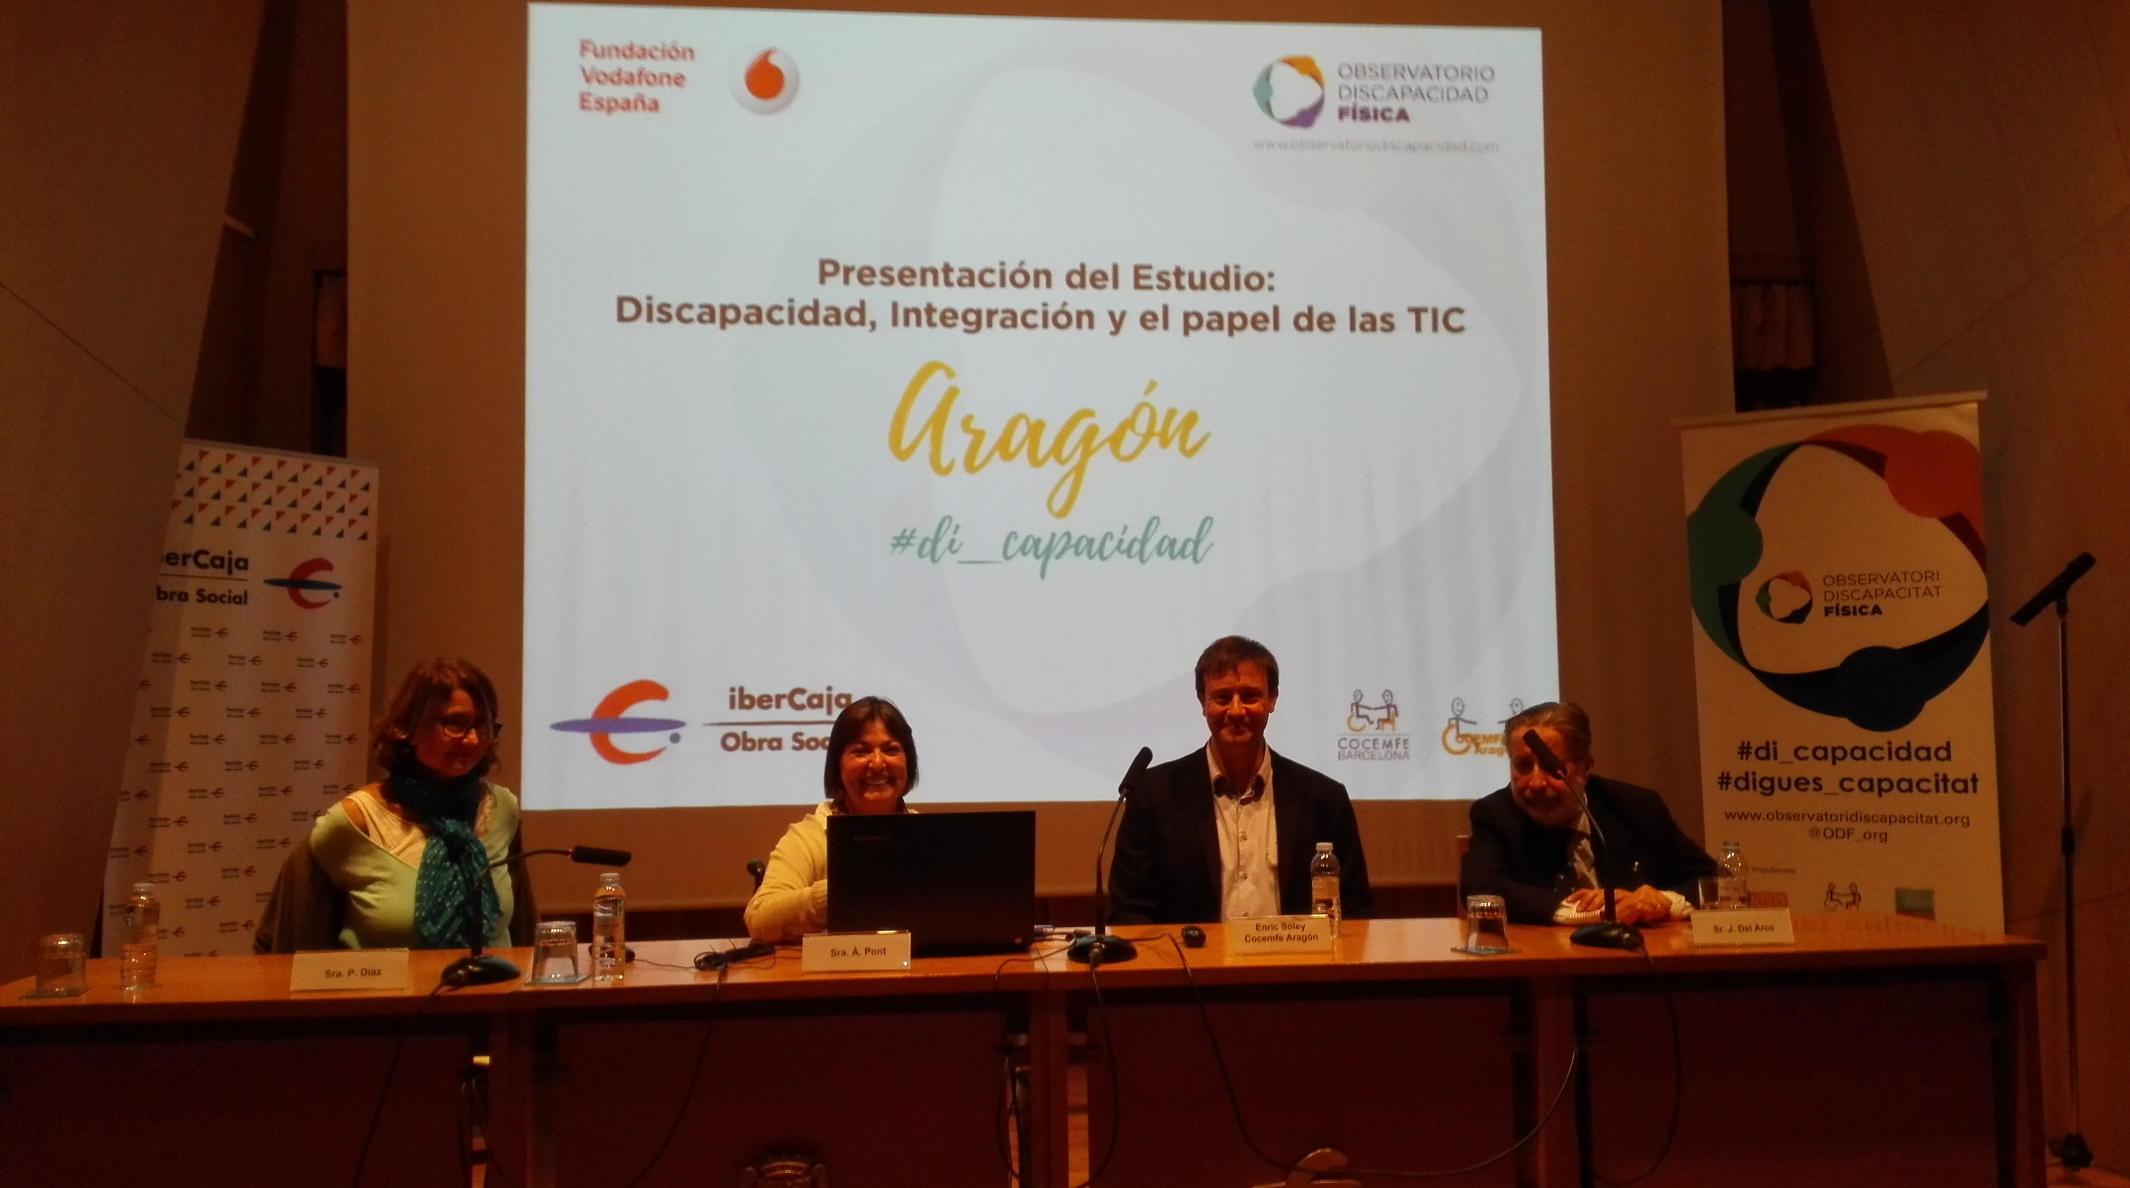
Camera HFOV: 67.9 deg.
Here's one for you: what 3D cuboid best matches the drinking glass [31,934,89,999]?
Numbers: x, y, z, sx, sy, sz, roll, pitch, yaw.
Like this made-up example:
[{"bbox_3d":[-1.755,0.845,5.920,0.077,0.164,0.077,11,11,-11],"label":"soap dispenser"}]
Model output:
[{"bbox_3d":[-1.822,0.675,2.872,0.079,0.094,0.079,-1,-3,0],"label":"drinking glass"}]

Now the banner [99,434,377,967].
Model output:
[{"bbox_3d":[-2.551,0.548,4.923,0.170,2.070,0.860,-3,-6,32],"label":"banner"}]

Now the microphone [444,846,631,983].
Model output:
[{"bbox_3d":[-0.986,0.595,2.971,0.358,0.239,0.160,0,-3,-12],"label":"microphone"}]

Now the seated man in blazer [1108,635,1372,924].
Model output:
[{"bbox_3d":[0.394,0.768,3.386,0.580,1.361,0.780,-1,-3,0],"label":"seated man in blazer"}]

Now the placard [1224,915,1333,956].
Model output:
[{"bbox_3d":[0.407,0.644,3.021,0.200,0.074,0.060,0,-5,-8],"label":"placard"}]

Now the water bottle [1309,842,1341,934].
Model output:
[{"bbox_3d":[0.529,0.601,3.215,0.062,0.190,0.062,0,-5,-8],"label":"water bottle"}]

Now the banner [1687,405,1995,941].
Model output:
[{"bbox_3d":[2.478,0.451,5.042,0.870,2.077,0.200,-3,-3,31],"label":"banner"}]

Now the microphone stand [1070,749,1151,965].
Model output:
[{"bbox_3d":[0.091,0.484,2.986,0.130,0.390,0.240,-3,-6,33],"label":"microphone stand"}]

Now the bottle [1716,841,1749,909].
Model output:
[{"bbox_3d":[1.369,0.599,3.236,0.062,0.190,0.062,0,-5,-8],"label":"bottle"}]

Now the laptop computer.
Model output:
[{"bbox_3d":[-0.277,0.552,3.073,0.382,0.272,0.300,1,-5,-14],"label":"laptop computer"}]

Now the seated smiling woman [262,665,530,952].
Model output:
[{"bbox_3d":[-1.255,0.782,3.120,0.540,1.321,0.780,2,-5,-30],"label":"seated smiling woman"}]

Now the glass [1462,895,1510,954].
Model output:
[{"bbox_3d":[0.811,0.632,3.032,0.079,0.094,0.079,-1,-3,0],"label":"glass"}]

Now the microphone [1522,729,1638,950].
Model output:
[{"bbox_3d":[1.026,0.480,3.138,0.231,0.409,0.160,-2,-3,15],"label":"microphone"}]

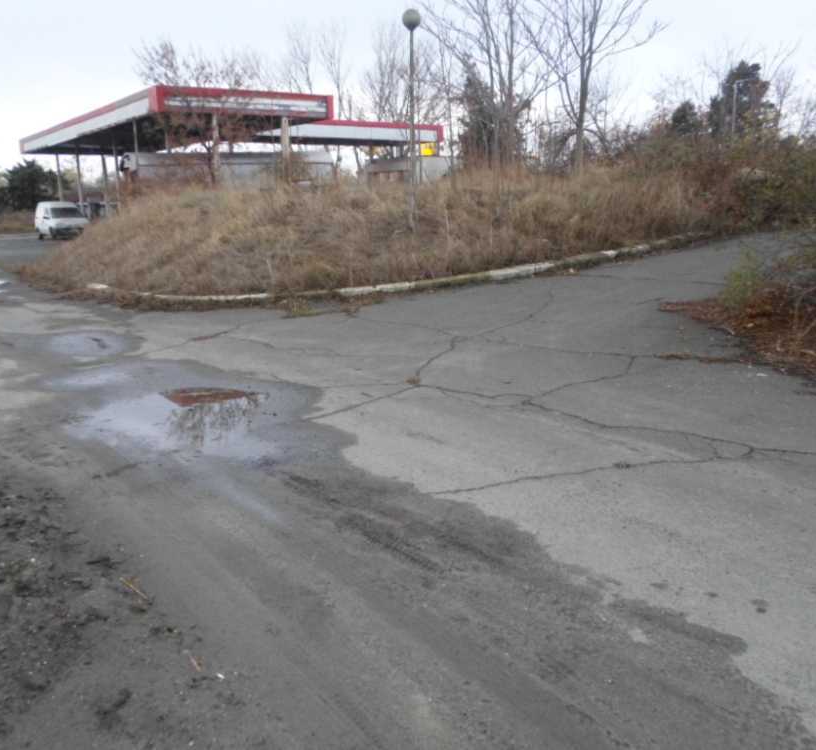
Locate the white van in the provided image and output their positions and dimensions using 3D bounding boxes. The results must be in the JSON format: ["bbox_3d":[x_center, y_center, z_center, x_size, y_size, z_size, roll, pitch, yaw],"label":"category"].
[{"bbox_3d":[-17.782,-7.998,37.200,1.740,1.870,4.250,-10,16,-33],"label":"white van"}]

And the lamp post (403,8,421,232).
[{"bbox_3d":[0.094,-5.863,17.000,0.430,5.024,0.430,-1,14,0],"label":"lamp post"}]

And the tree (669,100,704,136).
[{"bbox_3d":[18.510,-15.244,48.000,2.900,5.778,2.900,4,14,20],"label":"tree"}]

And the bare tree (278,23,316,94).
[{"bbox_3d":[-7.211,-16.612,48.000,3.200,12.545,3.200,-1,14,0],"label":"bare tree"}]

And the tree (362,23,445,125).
[{"bbox_3d":[-0.233,-16.647,48.000,5.300,12.481,5.000,-1,14,0],"label":"tree"}]

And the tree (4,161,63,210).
[{"bbox_3d":[-31.030,-15.643,60.000,4.300,4.181,4.200,-7,15,-26],"label":"tree"}]

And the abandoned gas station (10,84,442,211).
[{"bbox_3d":[-9.084,-11.003,40.896,18.430,5.670,26.799,-10,16,-33],"label":"abandoned gas station"}]

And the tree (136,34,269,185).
[{"bbox_3d":[-6.058,-7.779,21.500,3.800,4.194,3.500,-4,14,-14],"label":"tree"}]

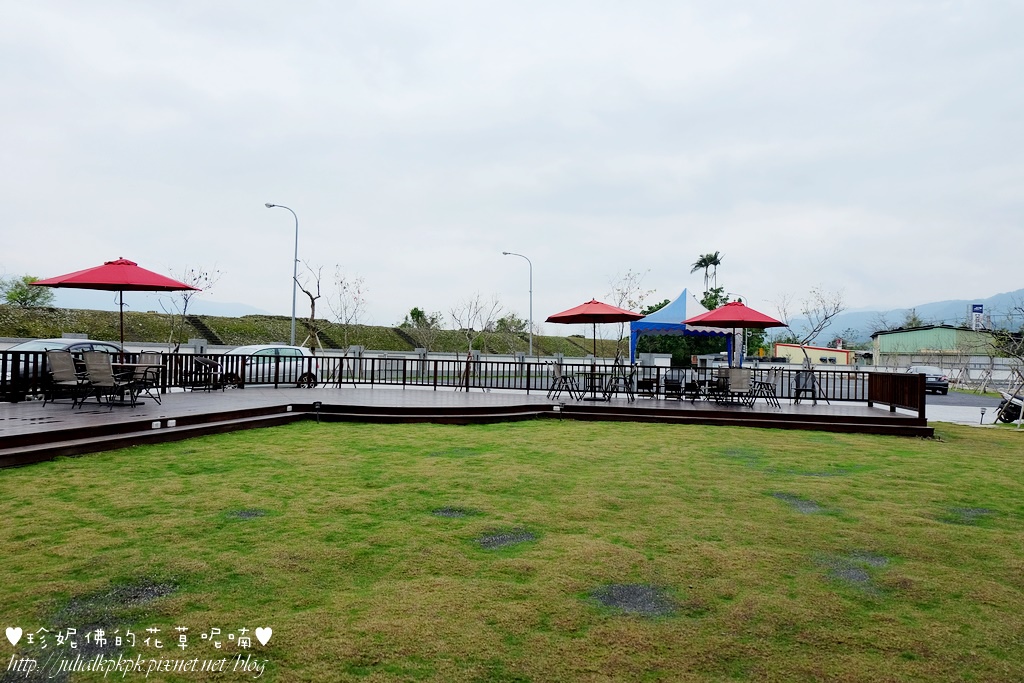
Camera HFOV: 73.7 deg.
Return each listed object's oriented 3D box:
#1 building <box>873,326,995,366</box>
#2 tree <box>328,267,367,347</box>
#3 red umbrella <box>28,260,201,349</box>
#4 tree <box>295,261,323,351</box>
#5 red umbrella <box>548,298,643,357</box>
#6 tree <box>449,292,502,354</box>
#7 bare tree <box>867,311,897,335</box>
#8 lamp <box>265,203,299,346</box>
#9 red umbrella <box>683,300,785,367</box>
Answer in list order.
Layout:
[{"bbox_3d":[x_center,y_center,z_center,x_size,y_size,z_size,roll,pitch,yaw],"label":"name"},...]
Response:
[{"bbox_3d":[59.496,1.640,98.213,14.500,7.400,16.000,0,-2,26],"label":"building"},{"bbox_3d":[-5.903,-0.484,24.500,1.500,4.500,1.500,1,-2,0],"label":"tree"},{"bbox_3d":[-7.064,-0.190,12.350,2.670,2.670,2.670,1,-2,0],"label":"red umbrella"},{"bbox_3d":[-9.986,-1.080,33.500,1.500,5.800,1.400,1,-2,0],"label":"tree"},{"bbox_3d":[2.213,0.200,18.200,2.670,2.670,2.670,1,-2,0],"label":"red umbrella"},{"bbox_3d":[-1.283,0.035,24.000,1.900,3.650,1.800,1,-2,0],"label":"tree"},{"bbox_3d":[59.695,0.513,110.150,5.200,11.000,5.000,1,-2,0],"label":"bare tree"},{"bbox_3d":[-13.057,-2.676,38.593,2.900,9.780,0.350,-1,-3,40],"label":"lamp"},{"bbox_3d":[5.880,0.290,18.000,2.670,2.670,2.670,1,-2,0],"label":"red umbrella"}]

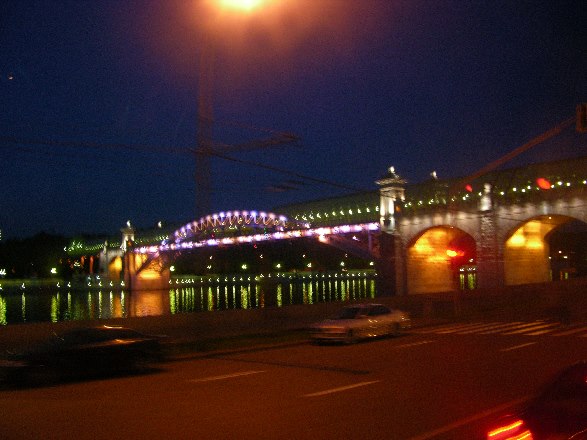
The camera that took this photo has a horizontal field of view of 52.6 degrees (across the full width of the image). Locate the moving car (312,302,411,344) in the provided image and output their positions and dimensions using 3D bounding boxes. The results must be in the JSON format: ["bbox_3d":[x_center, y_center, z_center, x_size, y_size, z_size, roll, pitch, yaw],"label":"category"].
[{"bbox_3d":[2.886,4.275,25.117,4.550,1.410,1.740,2,-5,-43],"label":"moving car"}]

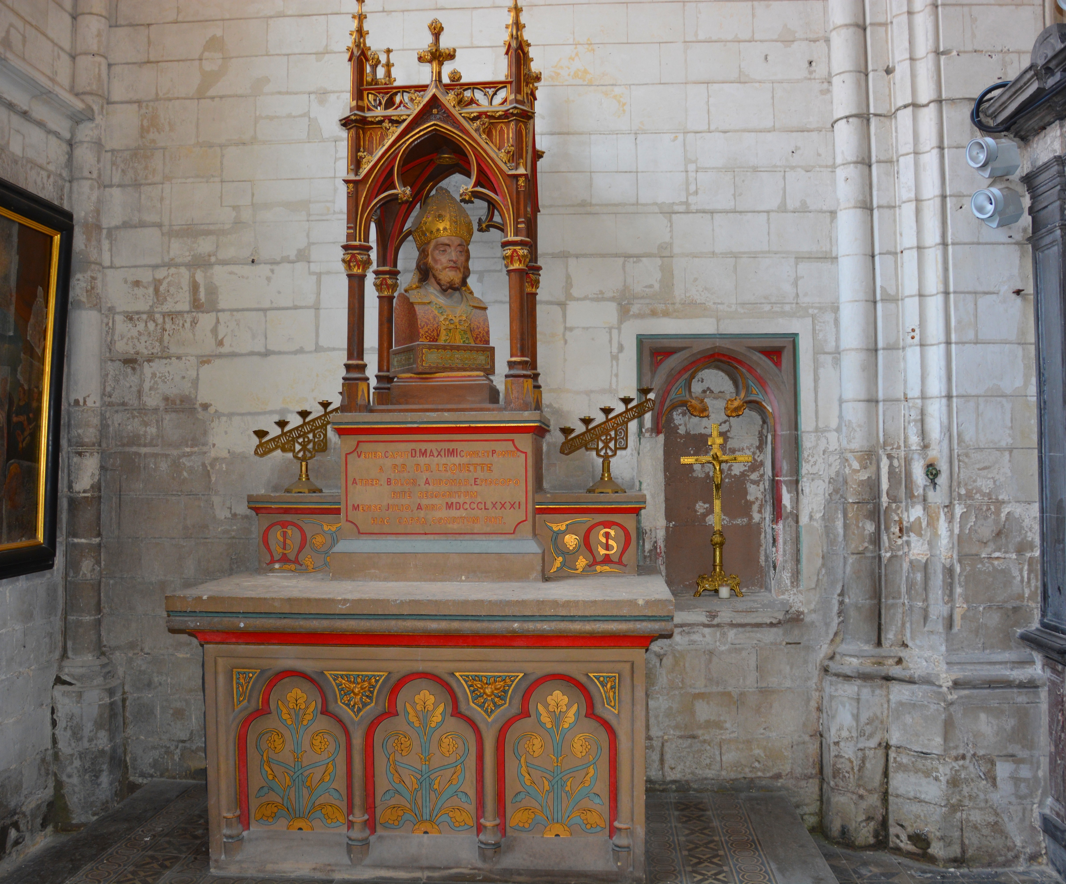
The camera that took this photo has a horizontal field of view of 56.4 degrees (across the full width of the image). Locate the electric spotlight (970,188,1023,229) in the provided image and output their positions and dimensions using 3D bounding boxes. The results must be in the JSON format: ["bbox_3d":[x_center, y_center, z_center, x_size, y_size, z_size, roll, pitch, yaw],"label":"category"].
[{"bbox_3d":[1.857,-0.937,3.980,0.175,0.140,0.130,-12,3,-23],"label":"electric spotlight"}]

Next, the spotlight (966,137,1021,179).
[{"bbox_3d":[1.841,-1.137,3.980,0.175,0.140,0.130,-14,4,-22],"label":"spotlight"}]

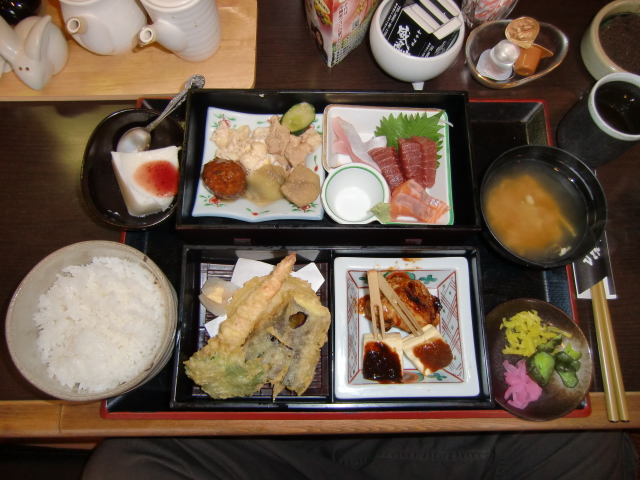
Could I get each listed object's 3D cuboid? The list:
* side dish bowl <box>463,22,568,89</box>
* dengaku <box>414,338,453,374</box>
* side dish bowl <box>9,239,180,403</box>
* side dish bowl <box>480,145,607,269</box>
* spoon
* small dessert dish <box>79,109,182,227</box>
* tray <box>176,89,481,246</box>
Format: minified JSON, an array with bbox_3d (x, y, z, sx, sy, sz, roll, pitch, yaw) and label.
[{"bbox_3d":[0.211,-0.195,0.490,0.111,0.034,0.083,-6,76,-2],"label":"side dish bowl"},{"bbox_3d":[0.099,0.101,0.401,0.032,0.014,0.033,-33,79,-8],"label":"dengaku"},{"bbox_3d":[-0.190,0.071,0.398,0.133,0.064,0.133,1,78,-6],"label":"side dish bowl"},{"bbox_3d":[0.200,-0.025,0.426,0.114,0.062,0.114,0,76,-1],"label":"side dish bowl"},{"bbox_3d":[-0.160,-0.121,0.448,0.122,0.020,0.027,-39,79,9],"label":"spoon"},{"bbox_3d":[-0.179,-0.068,0.449,0.106,0.032,0.127,-6,76,-2],"label":"small dessert dish"},{"bbox_3d":[0.008,-0.068,0.434,0.266,0.062,0.136,0,76,-1],"label":"tray"}]

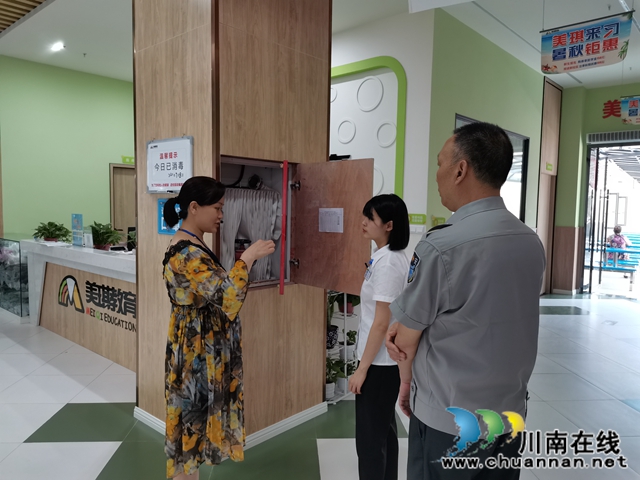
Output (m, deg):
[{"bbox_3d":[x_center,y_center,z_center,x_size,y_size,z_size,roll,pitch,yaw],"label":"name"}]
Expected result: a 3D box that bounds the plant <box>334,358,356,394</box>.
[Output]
[{"bbox_3d":[0.203,1.063,3.830,0.200,0.285,0.200,1,4,-3],"label":"plant"}]

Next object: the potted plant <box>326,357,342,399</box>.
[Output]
[{"bbox_3d":[0.066,1.057,3.740,0.200,0.310,0.200,1,4,-3],"label":"potted plant"}]

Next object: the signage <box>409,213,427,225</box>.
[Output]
[{"bbox_3d":[1.032,-0.223,5.189,0.240,0.112,0.020,5,6,41],"label":"signage"}]

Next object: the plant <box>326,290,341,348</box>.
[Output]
[{"bbox_3d":[0.074,0.626,3.740,0.190,0.430,0.190,1,4,-3],"label":"plant"}]

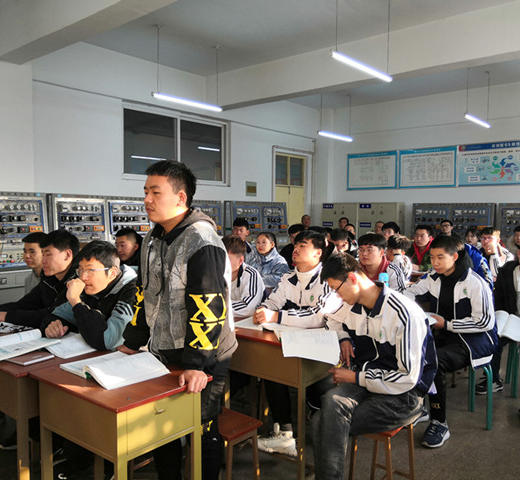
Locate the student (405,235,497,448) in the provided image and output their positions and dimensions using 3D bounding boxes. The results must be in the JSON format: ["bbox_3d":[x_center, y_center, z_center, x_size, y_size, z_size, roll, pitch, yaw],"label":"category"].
[{"bbox_3d":[1.310,0.616,3.416,0.750,1.300,0.540,-2,4,-38],"label":"student"}]

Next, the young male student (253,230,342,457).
[{"bbox_3d":[0.265,0.584,3.153,0.600,1.290,0.530,-3,4,-45],"label":"young male student"}]

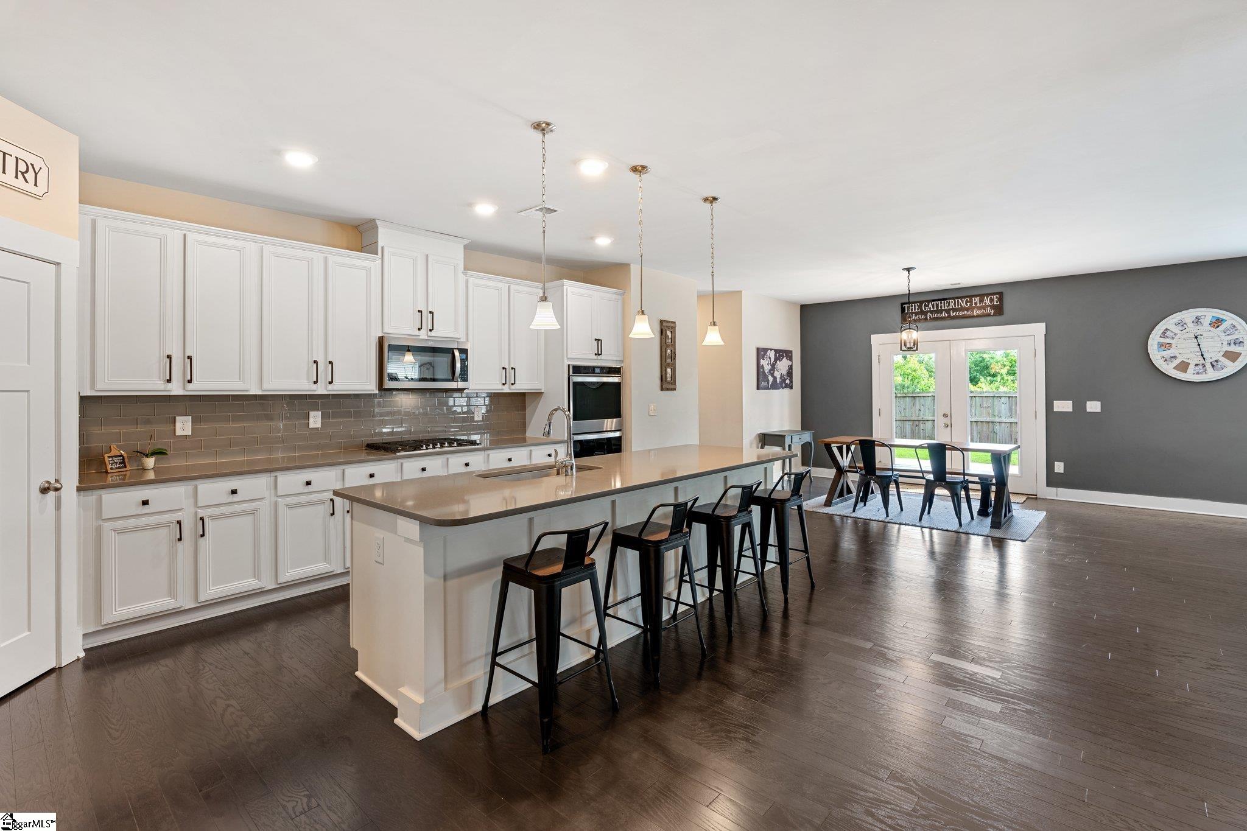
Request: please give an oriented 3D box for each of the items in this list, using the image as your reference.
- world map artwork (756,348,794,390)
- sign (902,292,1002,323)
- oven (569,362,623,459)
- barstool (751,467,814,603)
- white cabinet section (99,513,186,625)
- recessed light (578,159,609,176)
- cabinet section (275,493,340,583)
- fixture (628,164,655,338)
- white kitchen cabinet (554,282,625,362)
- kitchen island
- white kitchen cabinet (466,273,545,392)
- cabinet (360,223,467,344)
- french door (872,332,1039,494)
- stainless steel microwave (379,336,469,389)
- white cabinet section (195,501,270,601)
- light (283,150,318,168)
[{"bbox_3d":[2.323,-0.696,8.411,0.030,0.623,1.150,2,3,42],"label":"world map artwork"},{"bbox_3d":[4.472,-1.458,7.583,1.220,0.303,0.033,2,3,42],"label":"sign"},{"bbox_3d":[-0.476,0.130,5.864,0.620,1.280,0.740,1,2,42],"label":"oven"},{"bbox_3d":[1.042,0.775,3.813,0.410,0.825,0.420,2,3,42],"label":"barstool"},{"bbox_3d":[-2.917,0.857,3.332,0.500,0.562,0.367,1,2,43],"label":"white cabinet section"},{"bbox_3d":[-0.188,-1.514,3.395,0.190,0.030,0.190,0,2,0],"label":"recessed light"},{"bbox_3d":[-2.342,0.819,3.957,0.500,0.569,0.376,1,2,43],"label":"cabinet section"},{"bbox_3d":[0.109,-1.006,3.413,0.158,1.026,0.158,0,2,0],"label":"fixture"},{"bbox_3d":[-0.503,-0.943,5.905,0.665,0.764,0.899,1,2,42],"label":"white kitchen cabinet"},{"bbox_3d":[-0.047,0.767,3.400,1.030,0.890,2.890,2,3,42],"label":"kitchen island"},{"bbox_3d":[-1.218,-0.761,5.374,0.355,1.070,0.910,2,3,42],"label":"white kitchen cabinet"},{"bbox_3d":[-1.784,-1.103,4.752,0.365,0.905,0.810,2,3,42],"label":"cabinet"},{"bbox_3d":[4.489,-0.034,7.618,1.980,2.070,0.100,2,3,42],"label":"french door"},{"bbox_3d":[-1.752,-0.426,4.711,0.420,0.408,0.754,1,2,42],"label":"stainless steel microwave"},{"bbox_3d":[-2.628,0.836,3.646,0.500,0.566,0.374,1,2,43],"label":"white cabinet section"},{"bbox_3d":[-1.881,-1.493,3.227,0.190,0.030,0.190,1,2,42],"label":"light"}]

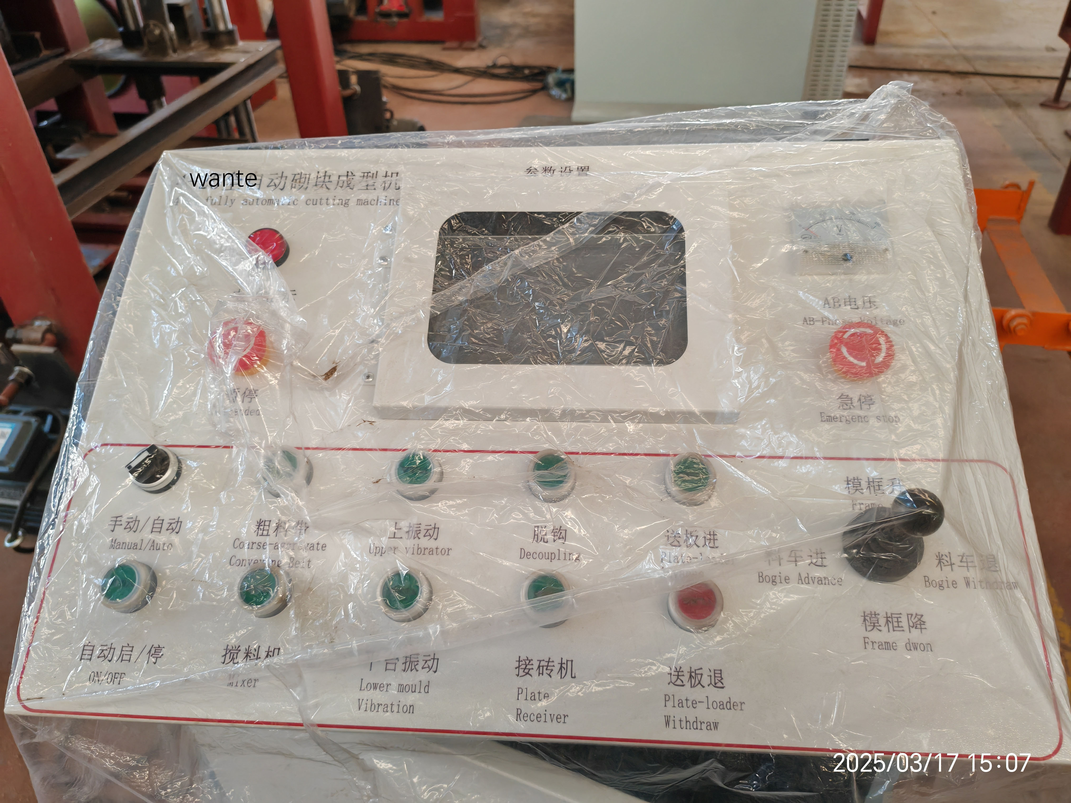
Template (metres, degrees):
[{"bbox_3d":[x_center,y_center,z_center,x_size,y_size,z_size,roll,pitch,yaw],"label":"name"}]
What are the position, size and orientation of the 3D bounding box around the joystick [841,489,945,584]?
[{"bbox_3d":[0.200,0.068,0.453,0.045,0.075,0.045,1,66,5],"label":"joystick"}]

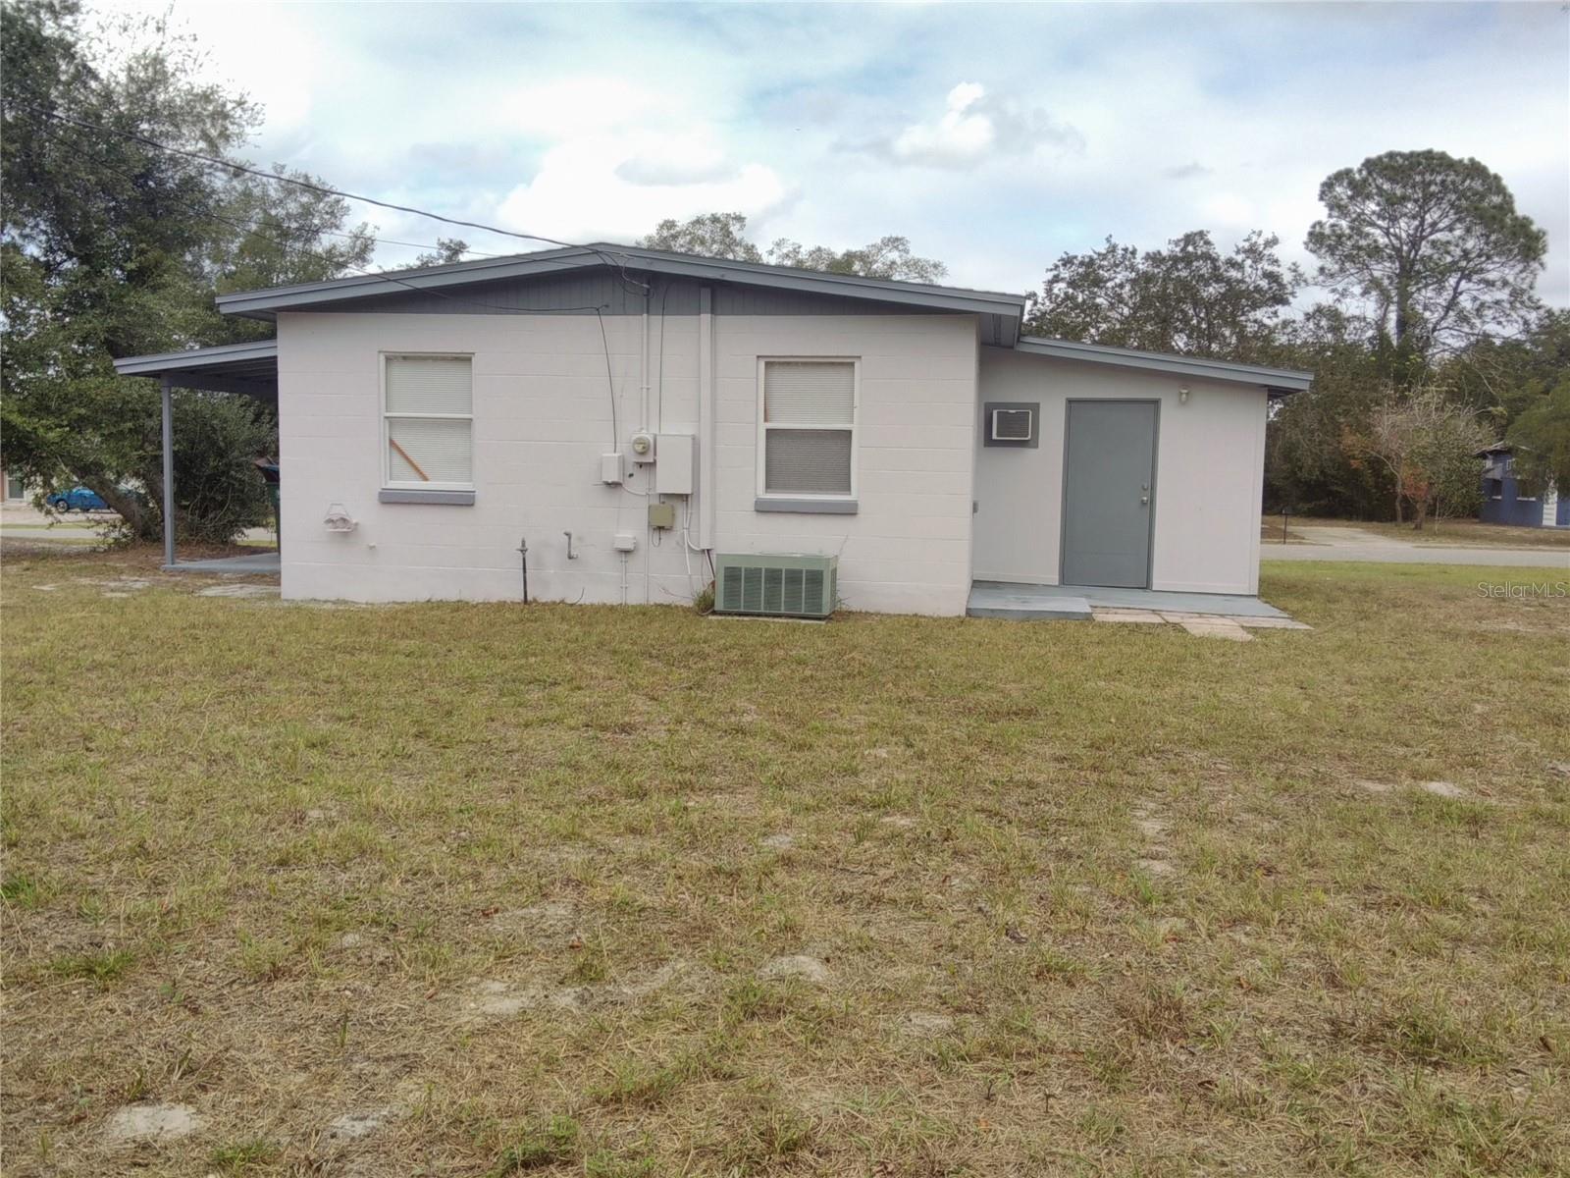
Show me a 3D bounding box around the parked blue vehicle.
[{"bbox_3d":[-35.078,-4.481,64.000,4.500,1.450,1.800,0,5,-16],"label":"parked blue vehicle"}]

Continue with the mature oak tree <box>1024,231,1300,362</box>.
[{"bbox_3d":[14.689,-8.049,48.627,10.800,11.500,10.500,2,5,9],"label":"mature oak tree"}]

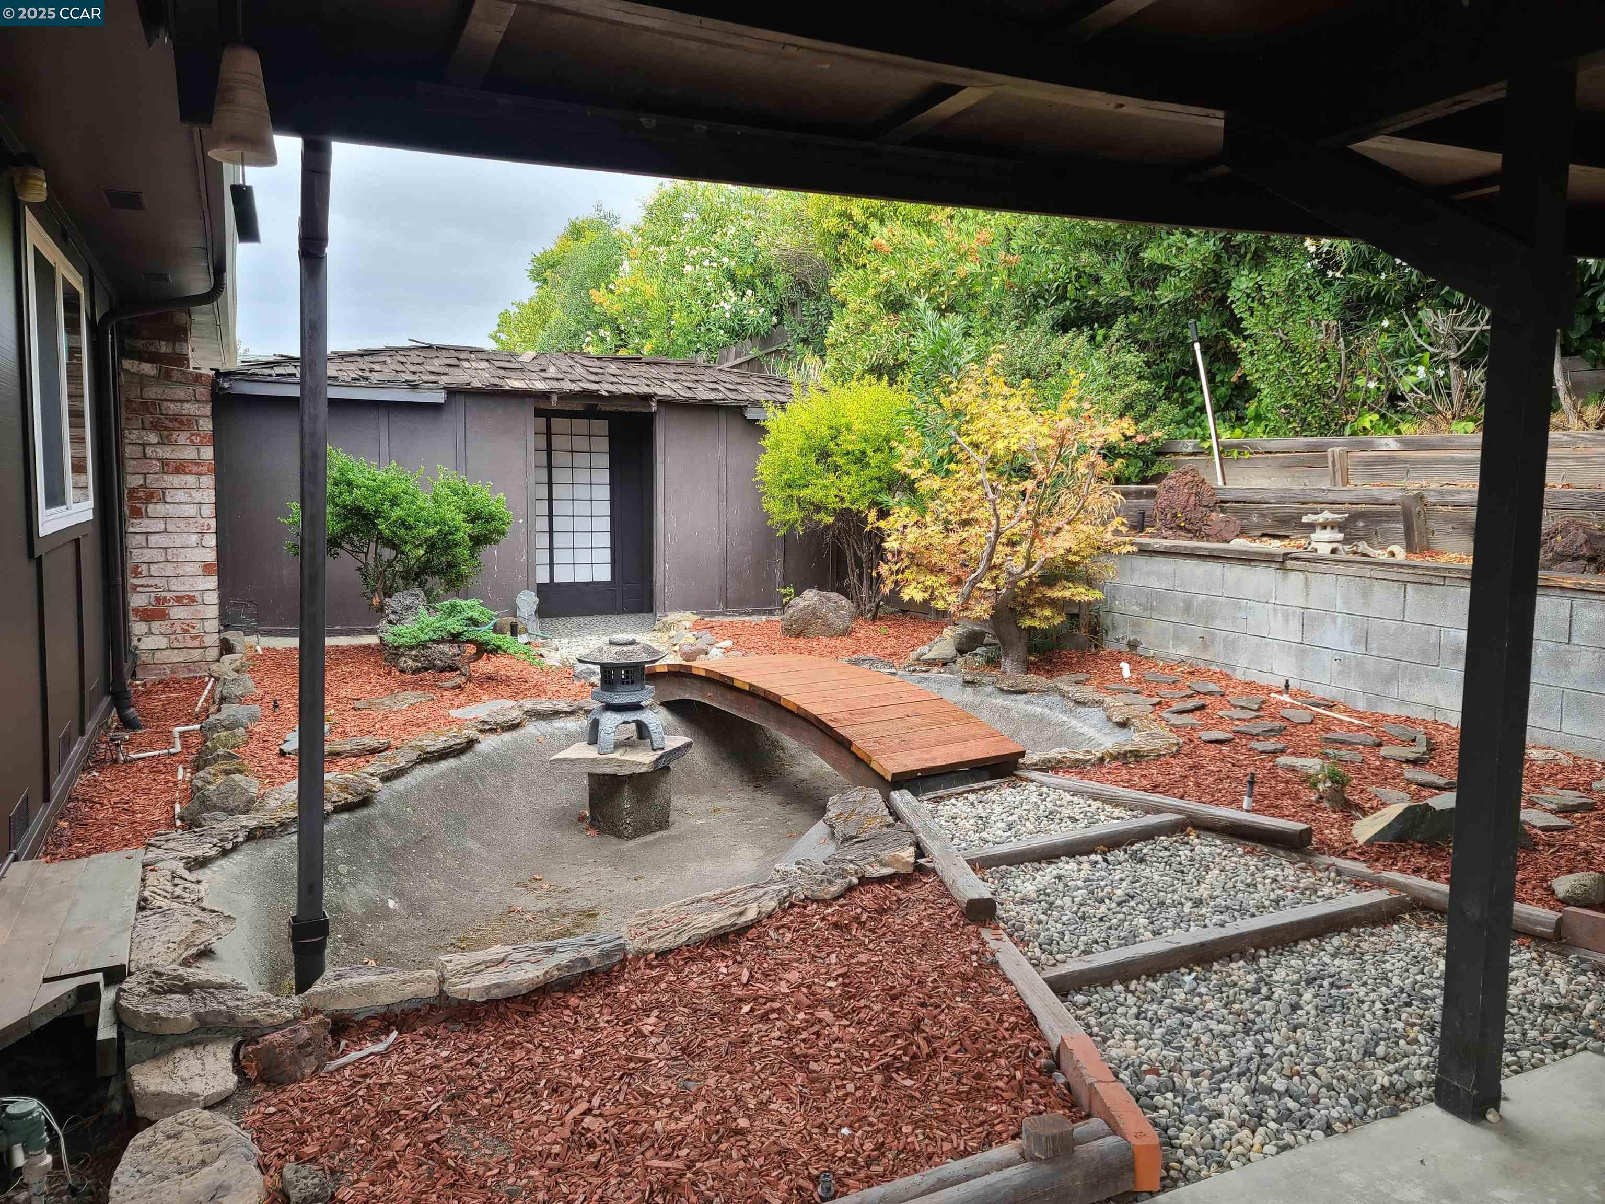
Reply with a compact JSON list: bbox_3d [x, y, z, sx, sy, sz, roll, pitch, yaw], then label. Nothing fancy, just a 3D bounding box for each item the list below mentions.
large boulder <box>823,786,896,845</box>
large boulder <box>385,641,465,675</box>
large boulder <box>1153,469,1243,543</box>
[{"bbox_3d":[0.197,0.756,4.100,0.250,0.140,0.260,0,6,-10],"label":"large boulder"},{"bbox_3d":[-2.259,0.338,6.950,0.490,0.220,0.380,1,6,0],"label":"large boulder"},{"bbox_3d":[2.590,-0.633,7.600,0.600,0.500,0.450,2,6,10],"label":"large boulder"}]

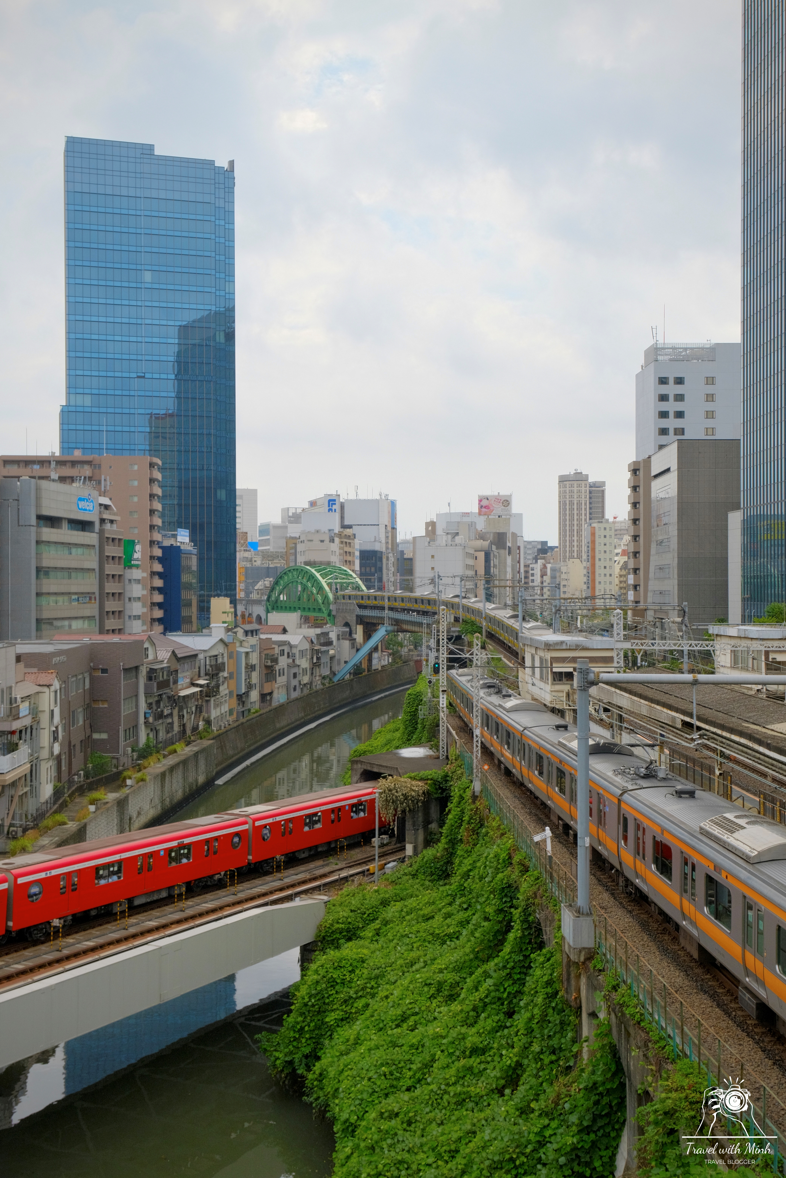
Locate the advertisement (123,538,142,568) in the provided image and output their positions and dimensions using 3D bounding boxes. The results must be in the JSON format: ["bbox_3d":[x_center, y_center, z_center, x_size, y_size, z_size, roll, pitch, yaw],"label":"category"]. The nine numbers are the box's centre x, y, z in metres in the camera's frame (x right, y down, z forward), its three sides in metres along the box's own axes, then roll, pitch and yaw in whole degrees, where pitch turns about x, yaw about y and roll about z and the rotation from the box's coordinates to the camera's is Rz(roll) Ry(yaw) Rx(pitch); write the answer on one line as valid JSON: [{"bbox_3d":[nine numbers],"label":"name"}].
[{"bbox_3d":[-43.600,-6.000,208.000,1.800,4.600,3.700,0,0,32],"label":"advertisement"}]

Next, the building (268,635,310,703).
[{"bbox_3d":[-18.000,12.400,198.000,7.300,9.900,15.000,0,0,10],"label":"building"}]

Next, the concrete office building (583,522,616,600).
[{"bbox_3d":[75.600,-4.500,455.000,9.500,40.500,11.000,0,0,20],"label":"concrete office building"}]

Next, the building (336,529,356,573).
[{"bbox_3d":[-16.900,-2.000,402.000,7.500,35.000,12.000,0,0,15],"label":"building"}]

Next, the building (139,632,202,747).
[{"bbox_3d":[-26.900,11.500,139.500,6.800,12.200,14.500,0,0,12],"label":"building"}]

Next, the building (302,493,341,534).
[{"bbox_3d":[-26.000,-9.650,453.000,12.500,48.300,18.000,0,0,-13],"label":"building"}]

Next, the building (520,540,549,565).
[{"bbox_3d":[80.699,-6.427,717.000,15.000,42.853,14.000,0,0,0],"label":"building"}]

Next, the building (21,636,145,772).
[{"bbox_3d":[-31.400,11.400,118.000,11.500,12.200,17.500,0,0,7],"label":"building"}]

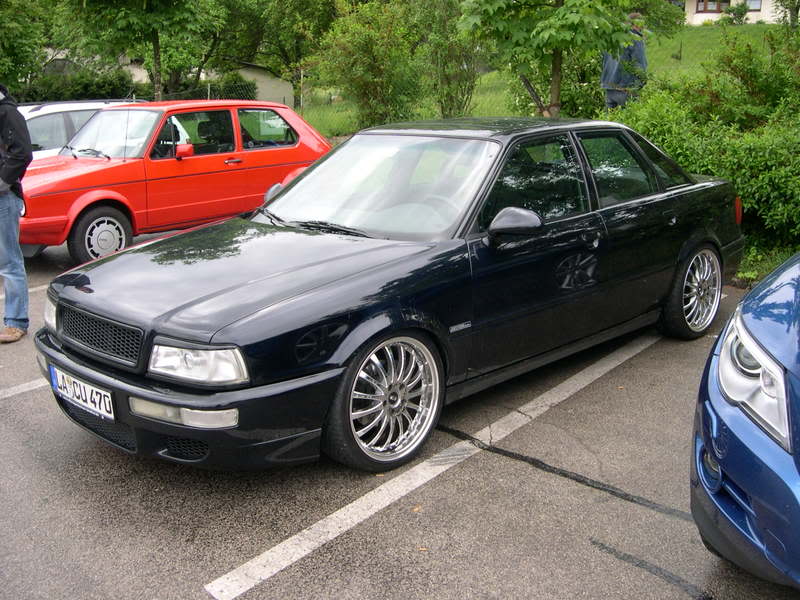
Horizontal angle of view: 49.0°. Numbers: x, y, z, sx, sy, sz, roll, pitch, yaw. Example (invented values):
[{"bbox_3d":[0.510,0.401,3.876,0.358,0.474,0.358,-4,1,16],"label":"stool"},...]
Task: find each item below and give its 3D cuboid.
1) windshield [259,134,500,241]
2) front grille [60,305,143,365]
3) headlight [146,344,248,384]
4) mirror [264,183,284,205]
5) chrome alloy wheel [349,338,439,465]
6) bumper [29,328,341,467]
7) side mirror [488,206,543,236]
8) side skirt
[{"bbox_3d":[-0.113,-0.594,4.368,1.370,0.120,0.730,11,52,44],"label":"windshield"},{"bbox_3d":[-1.181,0.130,3.419,0.670,0.145,0.060,11,18,44],"label":"front grille"},{"bbox_3d":[-0.720,0.223,3.093,0.390,0.140,0.190,11,18,44],"label":"headlight"},{"bbox_3d":[-0.762,-0.583,4.999,0.220,0.135,0.125,11,18,44],"label":"mirror"},{"bbox_3d":[-0.068,0.383,3.534,0.190,0.500,0.500,11,18,44],"label":"chrome alloy wheel"},{"bbox_3d":[-1.020,0.351,3.629,1.690,0.360,0.640,11,18,44],"label":"bumper"},{"bbox_3d":[0.500,-0.333,3.755,0.220,0.135,0.125,11,18,44],"label":"side mirror"},{"bbox_3d":[0.842,0.253,4.400,0.090,0.100,1.860,11,18,44],"label":"side skirt"}]

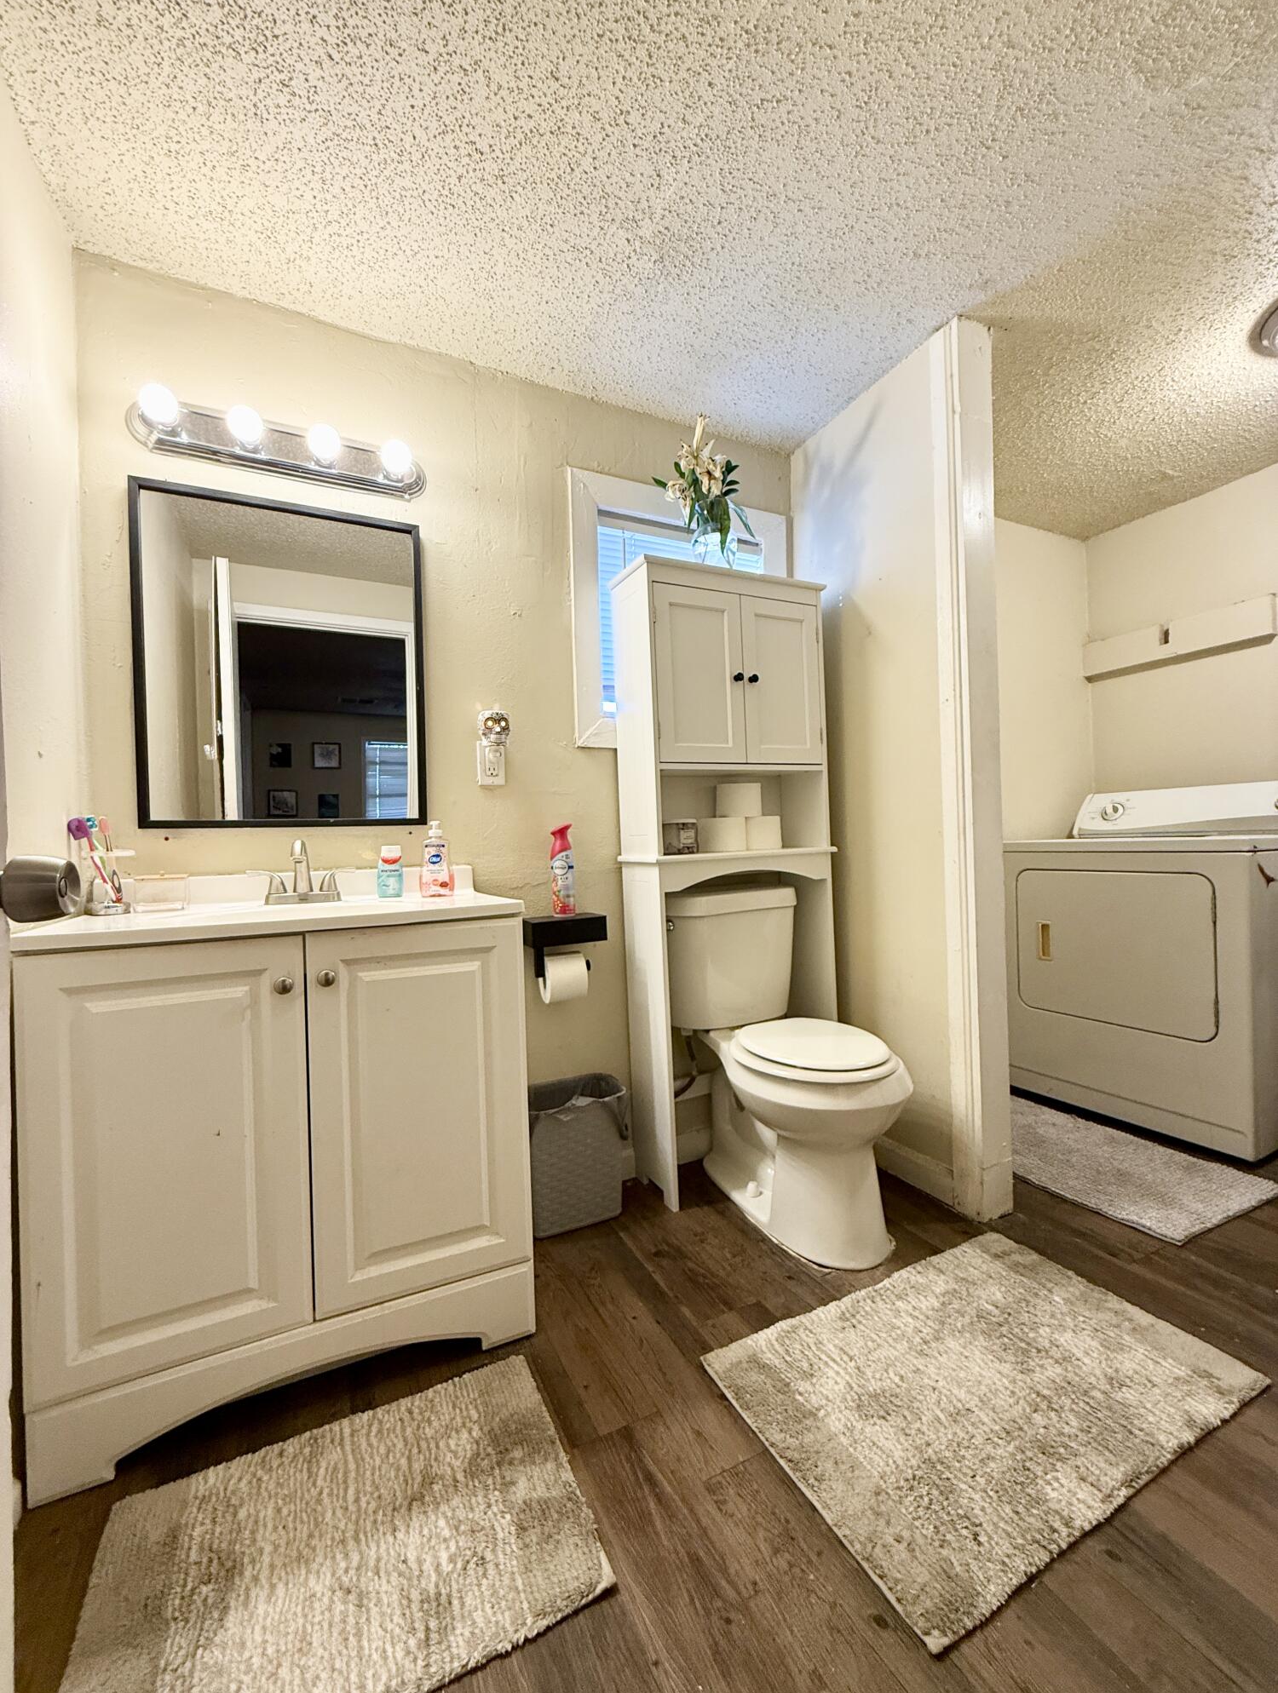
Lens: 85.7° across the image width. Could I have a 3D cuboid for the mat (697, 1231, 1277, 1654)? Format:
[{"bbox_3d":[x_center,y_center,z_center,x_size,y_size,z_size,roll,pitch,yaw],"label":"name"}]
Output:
[{"bbox_3d":[0.597,0.919,1.224,0.819,0.023,0.517,-2,0,-26],"label":"mat"}]

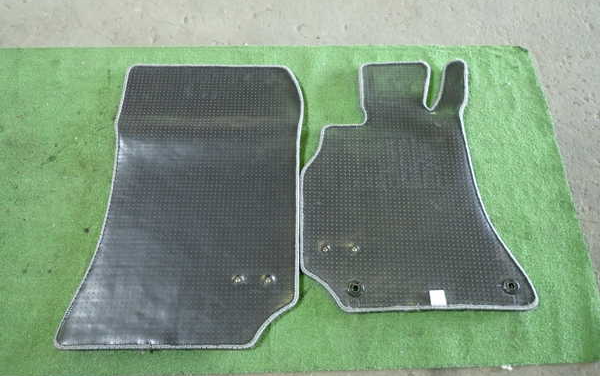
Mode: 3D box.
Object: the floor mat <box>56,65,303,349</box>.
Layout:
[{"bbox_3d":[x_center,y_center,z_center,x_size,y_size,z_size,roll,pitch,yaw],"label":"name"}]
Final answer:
[{"bbox_3d":[-0.260,-0.008,1.081,0.533,0.027,0.769,0,66,0],"label":"floor mat"}]

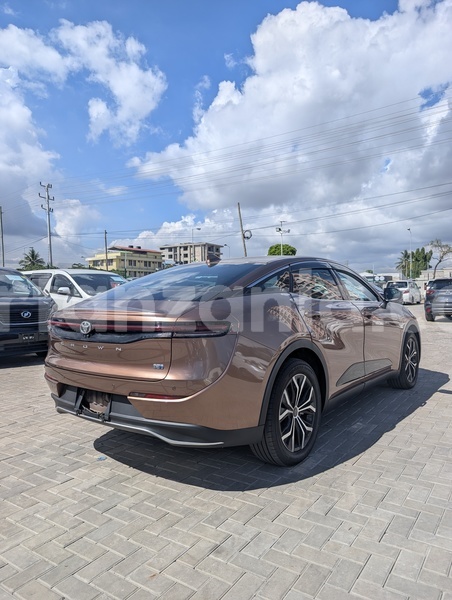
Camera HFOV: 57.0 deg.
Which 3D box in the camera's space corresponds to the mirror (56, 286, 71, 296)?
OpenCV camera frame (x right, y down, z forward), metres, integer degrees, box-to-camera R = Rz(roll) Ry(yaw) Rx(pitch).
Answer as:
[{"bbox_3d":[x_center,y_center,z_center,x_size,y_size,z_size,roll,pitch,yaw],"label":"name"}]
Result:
[{"bbox_3d":[-3.720,-0.200,9.550,0.170,0.210,0.260,-1,1,39],"label":"mirror"}]

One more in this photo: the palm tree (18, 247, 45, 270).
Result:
[{"bbox_3d":[-39.277,-5.478,84.867,5.000,10.200,5.000,-1,1,0],"label":"palm tree"}]

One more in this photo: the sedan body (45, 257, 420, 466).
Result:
[{"bbox_3d":[0.652,0.366,4.525,1.840,1.540,4.930,-1,1,39],"label":"sedan body"}]

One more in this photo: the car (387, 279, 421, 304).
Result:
[{"bbox_3d":[14.400,-0.630,33.600,1.740,1.750,4.600,-1,1,36],"label":"car"}]

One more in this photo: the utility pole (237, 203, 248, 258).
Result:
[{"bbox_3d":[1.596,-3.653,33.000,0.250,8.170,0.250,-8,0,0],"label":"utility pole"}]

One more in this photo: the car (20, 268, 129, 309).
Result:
[{"bbox_3d":[-3.830,0.120,10.900,4.880,1.900,1.850,-1,1,38],"label":"car"}]

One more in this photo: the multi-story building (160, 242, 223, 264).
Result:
[{"bbox_3d":[-14.784,-13.552,182.130,24.000,20.600,15.500,0,2,27],"label":"multi-story building"}]

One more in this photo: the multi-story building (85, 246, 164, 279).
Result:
[{"bbox_3d":[-27.918,-7.833,115.431,12.000,13.000,17.500,0,2,32],"label":"multi-story building"}]

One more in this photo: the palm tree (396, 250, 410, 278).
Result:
[{"bbox_3d":[36.555,-5.740,84.888,3.800,8.600,3.800,-1,1,0],"label":"palm tree"}]

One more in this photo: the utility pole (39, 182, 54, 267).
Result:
[{"bbox_3d":[-20.421,-6.659,48.500,0.400,13.940,1.900,-3,0,33],"label":"utility pole"}]

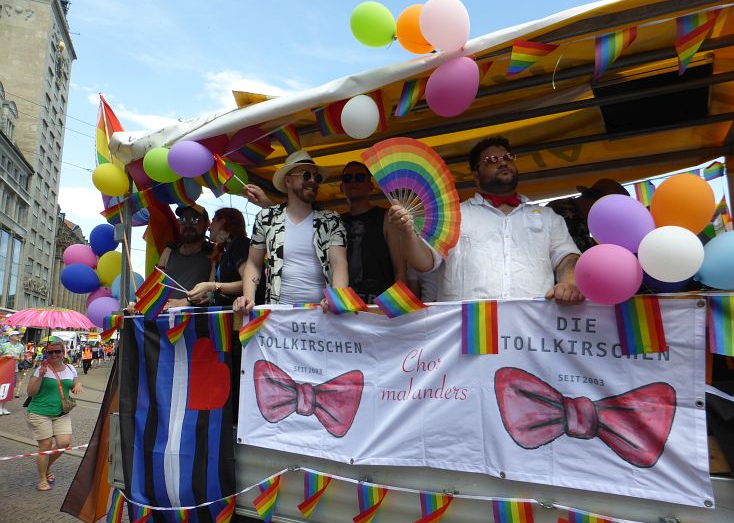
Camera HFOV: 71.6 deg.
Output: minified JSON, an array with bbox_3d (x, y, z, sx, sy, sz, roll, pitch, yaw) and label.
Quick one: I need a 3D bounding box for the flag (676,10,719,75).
[{"bbox_3d":[1.194,-0.791,1.840,0.125,0.210,0.060,-5,-10,30],"label":"flag"}]

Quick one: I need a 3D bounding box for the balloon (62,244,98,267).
[{"bbox_3d":[-1.955,-0.024,3.480,0.240,0.200,0.220,-5,-10,30],"label":"balloon"}]

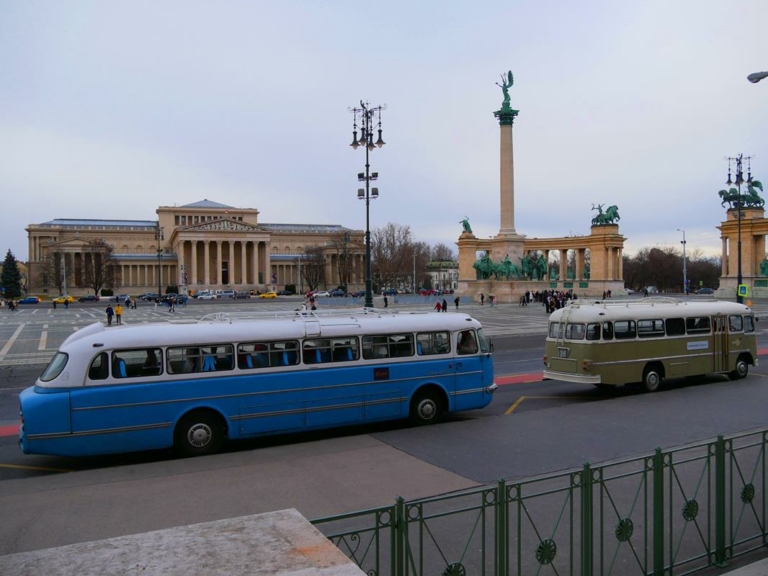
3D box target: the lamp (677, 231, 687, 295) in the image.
[{"bbox_3d":[71.958,-6.304,150.000,2.200,16.126,0.600,0,1,26],"label":"lamp"}]

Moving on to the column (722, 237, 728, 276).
[{"bbox_3d":[61.571,-5.499,112.000,1.000,6.851,1.000,-1,1,-21],"label":"column"}]

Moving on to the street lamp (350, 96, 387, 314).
[{"bbox_3d":[-1.005,-4.220,39.000,2.500,15.102,2.500,0,1,19],"label":"street lamp"}]

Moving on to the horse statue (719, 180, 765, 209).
[{"bbox_3d":[62.729,-16.362,109.000,3.200,5.000,7.000,-1,1,-22],"label":"horse statue"}]

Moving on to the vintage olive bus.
[{"bbox_3d":[9.488,1.901,21.711,8.500,3.000,2.450,-1,1,-28],"label":"vintage olive bus"}]

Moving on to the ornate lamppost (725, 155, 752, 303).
[{"bbox_3d":[32.352,-4.617,56.500,2.500,15.050,2.500,0,1,19],"label":"ornate lamppost"}]

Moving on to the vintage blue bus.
[{"bbox_3d":[-2.271,2.071,14.980,11.400,2.980,2.500,-1,1,-28],"label":"vintage blue bus"}]

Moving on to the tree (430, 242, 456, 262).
[{"bbox_3d":[24.903,-8.943,260.000,11.000,20.199,11.000,0,1,0],"label":"tree"}]

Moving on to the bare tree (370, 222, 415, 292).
[{"bbox_3d":[2.805,-9.896,205.000,14.500,23.437,13.500,0,1,0],"label":"bare tree"}]

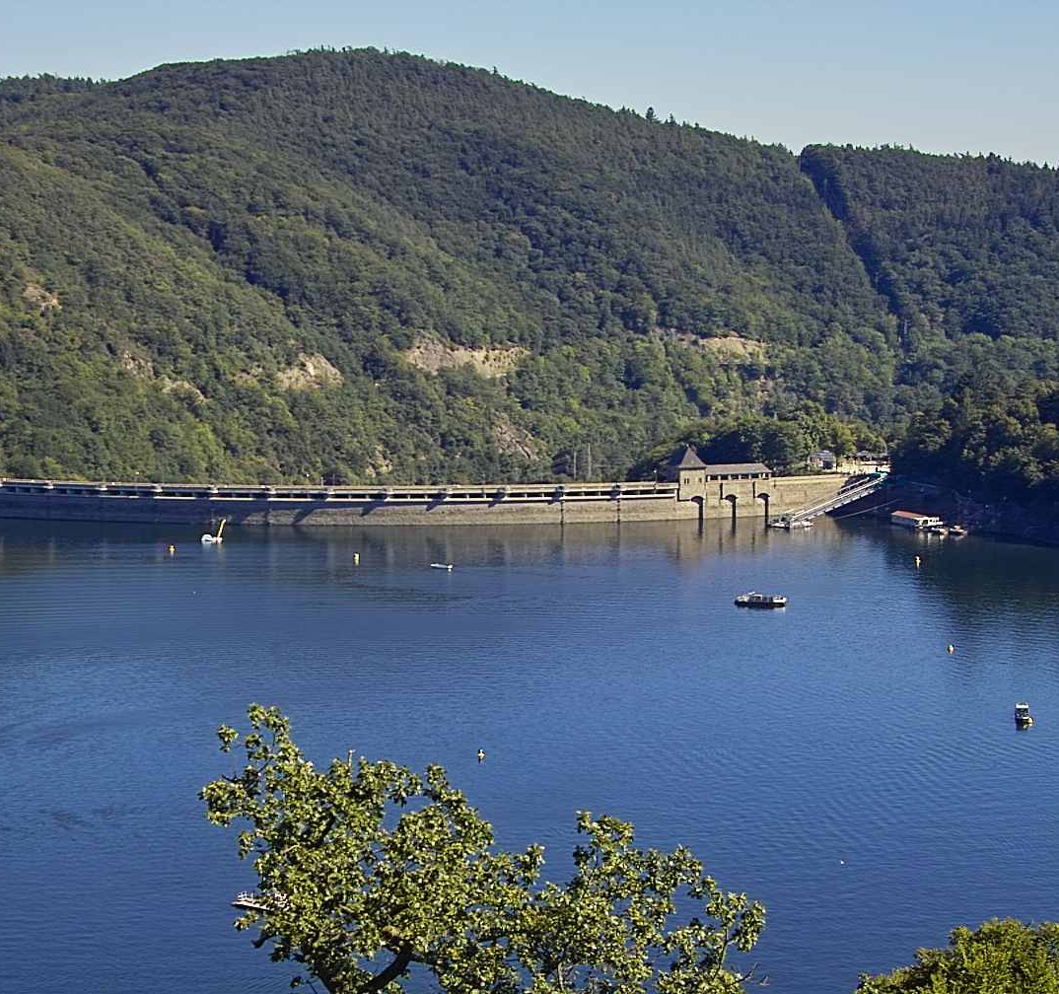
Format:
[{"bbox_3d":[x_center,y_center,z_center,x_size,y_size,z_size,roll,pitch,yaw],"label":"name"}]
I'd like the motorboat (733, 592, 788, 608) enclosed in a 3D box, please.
[{"bbox_3d":[59.400,25.800,722.000,13.000,3.200,3.900,1,6,12],"label":"motorboat"}]

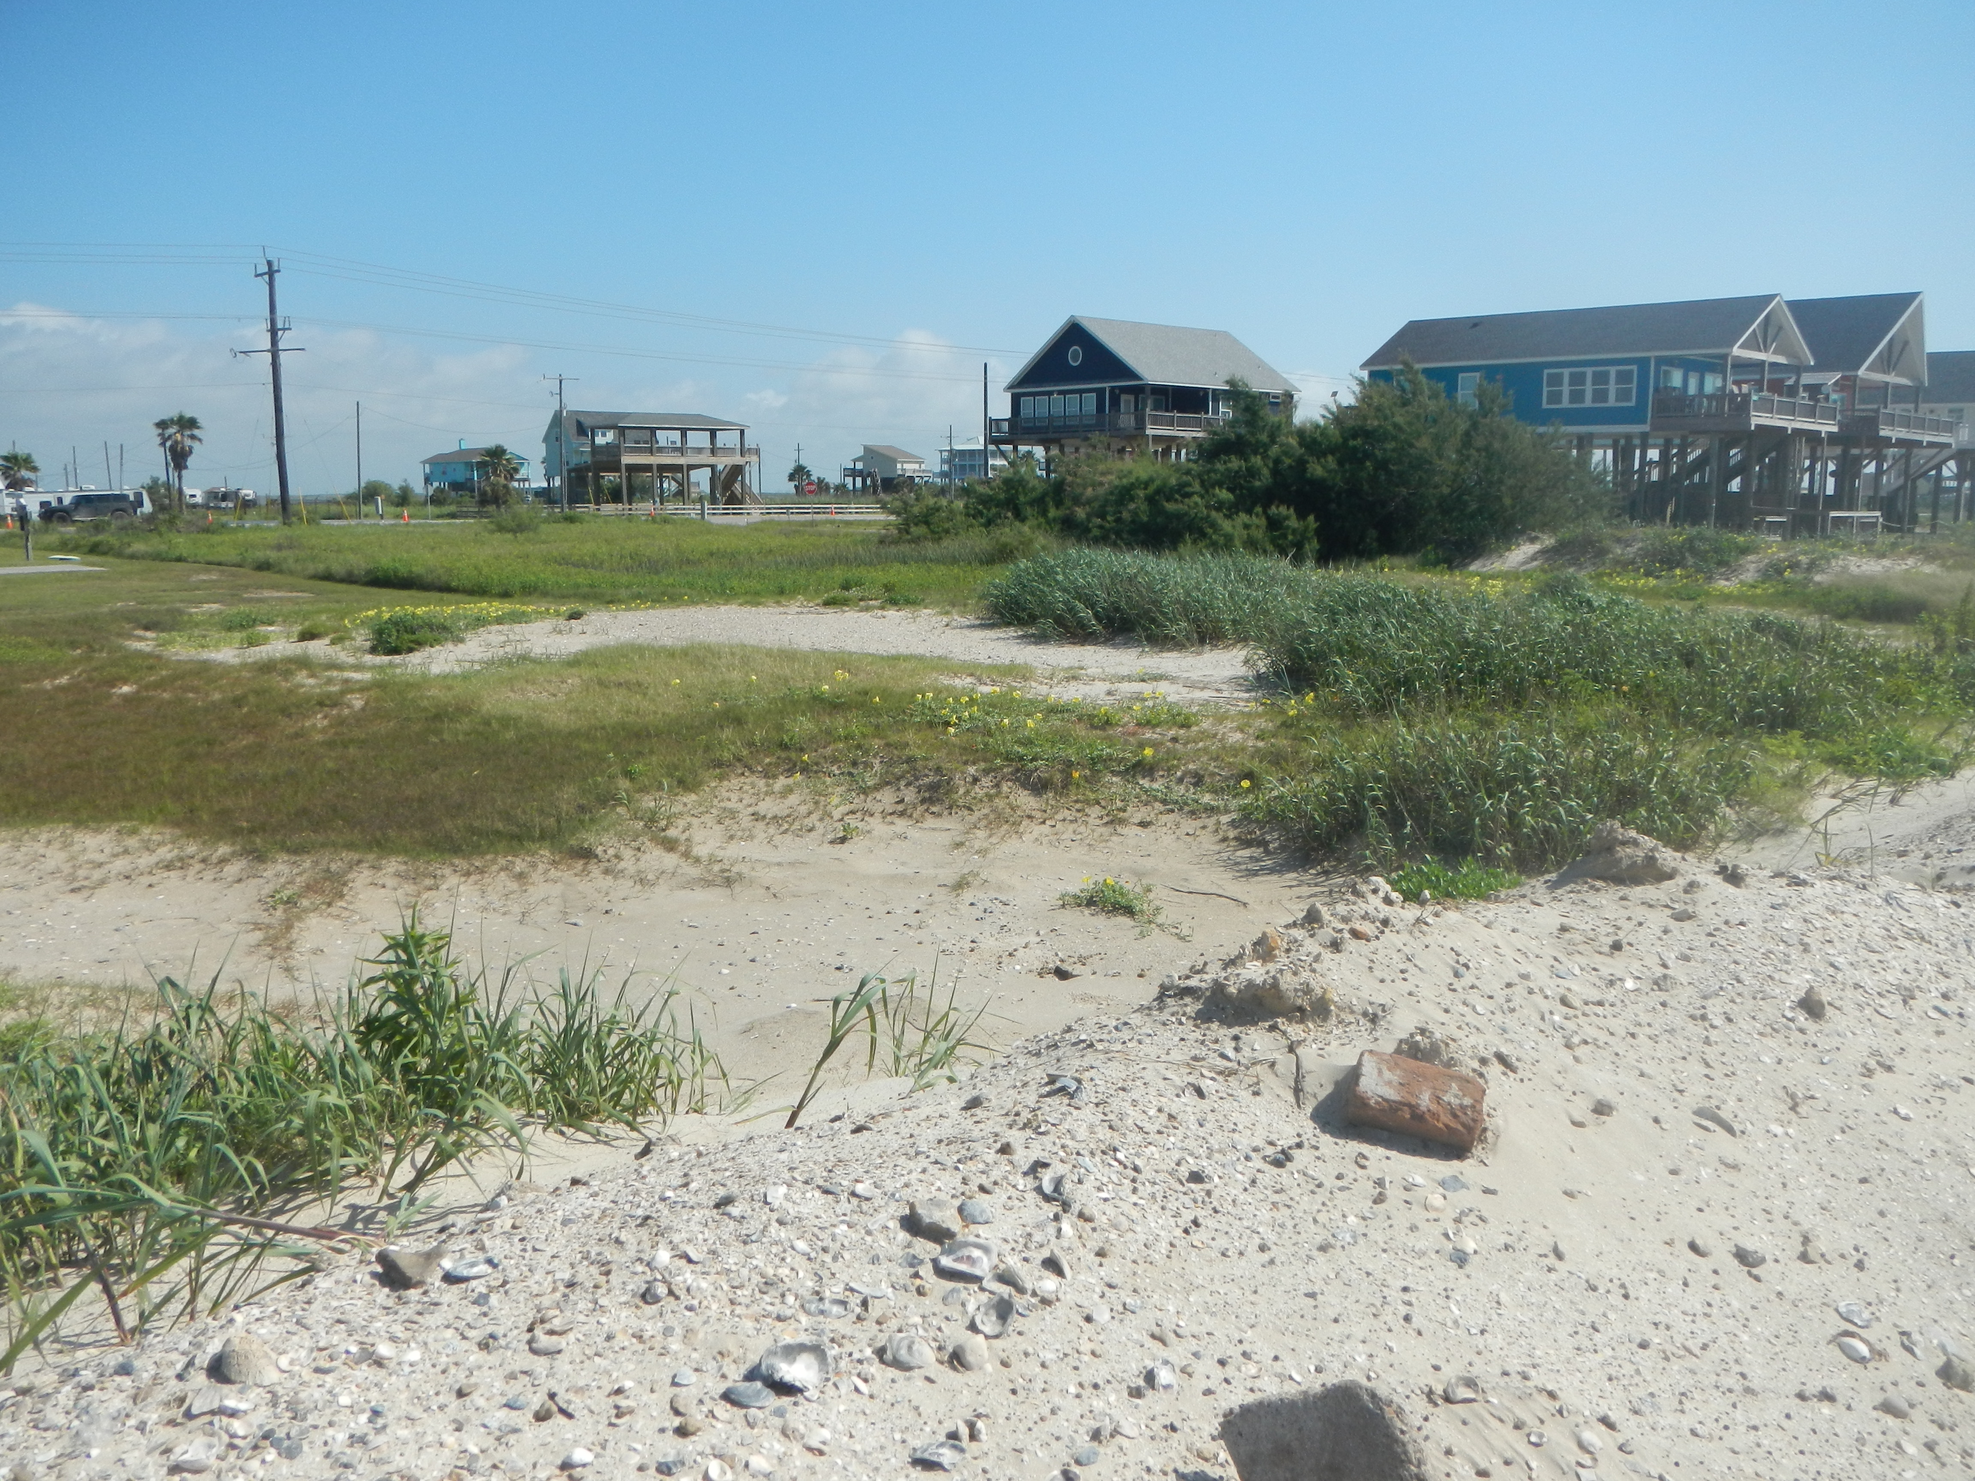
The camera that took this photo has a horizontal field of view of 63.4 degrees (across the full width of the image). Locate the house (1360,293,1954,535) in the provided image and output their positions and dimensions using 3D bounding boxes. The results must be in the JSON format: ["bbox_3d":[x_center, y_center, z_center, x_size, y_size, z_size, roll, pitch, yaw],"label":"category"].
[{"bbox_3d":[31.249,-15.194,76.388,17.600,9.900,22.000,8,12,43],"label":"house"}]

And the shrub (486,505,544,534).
[{"bbox_3d":[-22.498,-10.533,76.000,2.400,1.400,2.000,0,9,0],"label":"shrub"}]

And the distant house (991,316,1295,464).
[{"bbox_3d":[8.972,-18.113,91.502,12.635,11.052,12.350,-8,12,-41],"label":"distant house"}]

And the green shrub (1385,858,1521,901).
[{"bbox_3d":[1.150,0.341,3.950,0.320,0.110,0.220,0,9,0],"label":"green shrub"}]

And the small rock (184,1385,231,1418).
[{"bbox_3d":[-0.929,0.786,1.900,0.050,0.024,0.044,-5,10,-28],"label":"small rock"}]

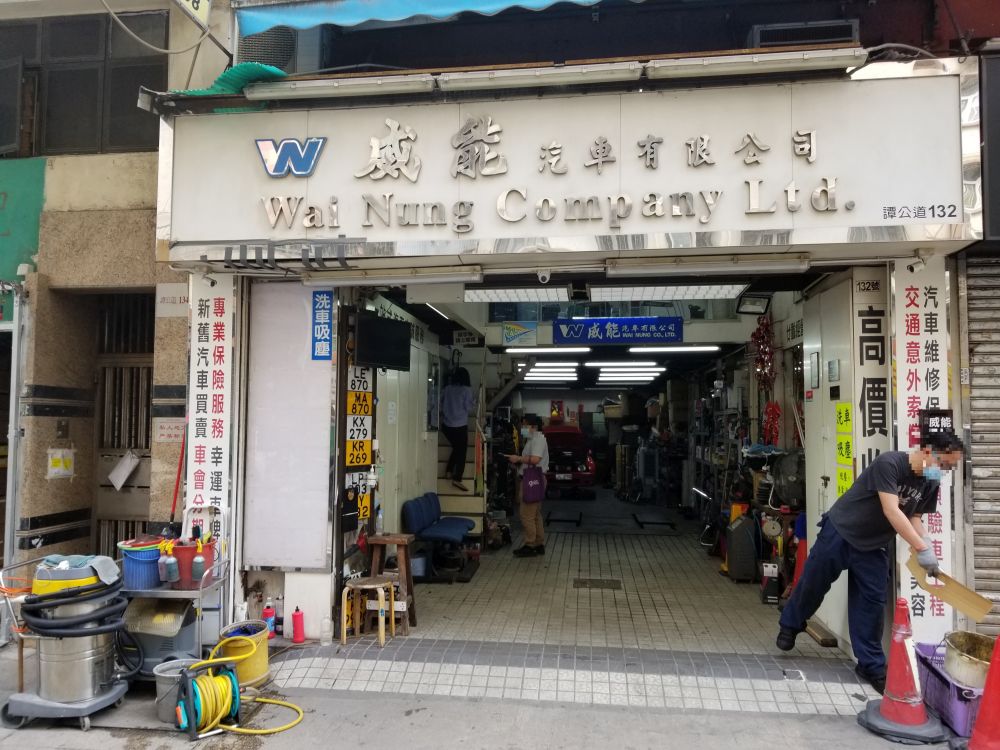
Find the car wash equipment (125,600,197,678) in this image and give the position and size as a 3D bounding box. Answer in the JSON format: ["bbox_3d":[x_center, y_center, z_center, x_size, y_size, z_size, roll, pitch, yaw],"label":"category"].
[{"bbox_3d":[-2.178,1.731,4.951,0.430,0.510,0.430,0,-3,11],"label":"car wash equipment"}]

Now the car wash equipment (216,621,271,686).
[{"bbox_3d":[-1.632,1.792,4.849,0.315,0.345,0.315,0,-3,0],"label":"car wash equipment"}]

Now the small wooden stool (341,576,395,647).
[{"bbox_3d":[-0.925,1.679,5.350,0.335,0.430,0.315,0,-4,6],"label":"small wooden stool"}]

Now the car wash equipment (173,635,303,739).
[{"bbox_3d":[-1.485,1.741,4.224,0.600,0.410,0.400,2,-4,-31],"label":"car wash equipment"}]

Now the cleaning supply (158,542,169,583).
[{"bbox_3d":[-2.240,1.245,5.000,0.095,0.265,0.080,3,-4,-41],"label":"cleaning supply"}]

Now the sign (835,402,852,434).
[{"bbox_3d":[2.413,0.301,5.255,0.010,0.210,0.300,0,-3,7],"label":"sign"}]

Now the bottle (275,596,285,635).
[{"bbox_3d":[-1.607,1.747,5.490,0.085,0.295,0.085,0,-3,8],"label":"bottle"}]

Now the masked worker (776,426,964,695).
[{"bbox_3d":[2.273,1.135,4.620,1.080,1.600,0.550,-2,-4,35],"label":"masked worker"}]

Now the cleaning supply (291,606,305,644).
[{"bbox_3d":[-1.426,1.761,5.318,0.082,0.250,0.082,0,-3,8],"label":"cleaning supply"}]

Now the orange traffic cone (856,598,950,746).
[{"bbox_3d":[2.265,1.611,4.239,0.400,0.701,0.400,-2,-4,37],"label":"orange traffic cone"}]

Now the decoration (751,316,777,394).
[{"bbox_3d":[2.425,-0.189,6.912,0.230,0.760,0.190,0,-3,8],"label":"decoration"}]

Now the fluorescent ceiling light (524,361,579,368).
[{"bbox_3d":[0.796,-0.178,12.996,1.200,0.090,0.100,0,-3,8],"label":"fluorescent ceiling light"}]

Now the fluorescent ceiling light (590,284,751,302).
[{"bbox_3d":[1.324,-0.689,5.978,1.200,0.090,0.610,0,-3,8],"label":"fluorescent ceiling light"}]

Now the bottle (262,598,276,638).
[{"bbox_3d":[-1.655,1.751,5.411,0.080,0.280,0.080,0,-3,8],"label":"bottle"}]

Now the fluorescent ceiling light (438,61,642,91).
[{"bbox_3d":[0.253,-1.890,4.748,1.270,0.095,0.115,0,-3,8],"label":"fluorescent ceiling light"}]

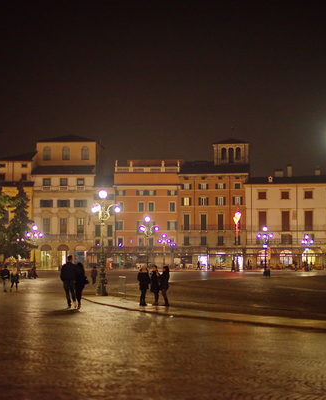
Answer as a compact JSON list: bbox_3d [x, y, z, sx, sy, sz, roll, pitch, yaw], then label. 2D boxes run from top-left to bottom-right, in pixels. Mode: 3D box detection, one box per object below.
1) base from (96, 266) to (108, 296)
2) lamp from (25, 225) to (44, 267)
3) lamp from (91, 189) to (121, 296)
[{"bbox_3d":[-3.514,4.719,48.705,0.700,1.750,0.700,0,-4,0],"label":"base"},{"bbox_3d":[-16.352,6.363,106.696,1.750,6.200,1.750,0,-4,0],"label":"lamp"},{"bbox_3d":[-3.385,2.501,48.879,1.750,6.200,1.750,0,-4,0],"label":"lamp"}]

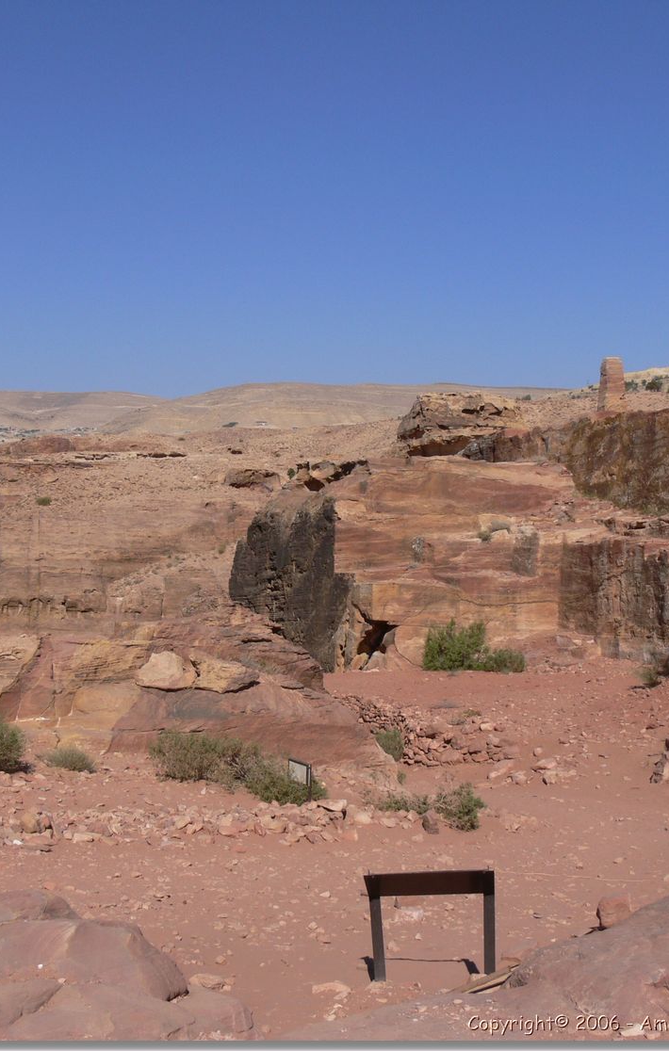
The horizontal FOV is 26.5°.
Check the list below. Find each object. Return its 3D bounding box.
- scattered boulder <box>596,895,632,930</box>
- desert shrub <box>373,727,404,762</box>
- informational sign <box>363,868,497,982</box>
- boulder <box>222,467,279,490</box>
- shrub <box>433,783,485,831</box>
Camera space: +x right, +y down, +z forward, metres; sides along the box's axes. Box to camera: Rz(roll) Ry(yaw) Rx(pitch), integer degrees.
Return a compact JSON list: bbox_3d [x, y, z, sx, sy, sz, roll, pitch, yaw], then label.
[{"bbox_3d":[2.734,3.791,13.900,0.360,0.360,0.320,0,1,11],"label":"scattered boulder"},{"bbox_3d":[0.842,3.404,22.000,0.500,0.560,0.480,0,1,2],"label":"desert shrub"},{"bbox_3d":[0.764,3.203,11.400,1.040,0.860,0.270,0,2,-7],"label":"informational sign"},{"bbox_3d":[-3.828,-2.163,66.000,2.600,0.980,1.900,0,1,-3],"label":"boulder"},{"bbox_3d":[1.425,3.205,16.200,0.570,0.500,0.510,0,2,5],"label":"shrub"}]

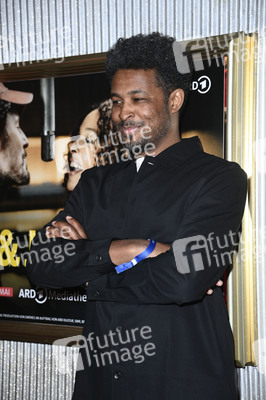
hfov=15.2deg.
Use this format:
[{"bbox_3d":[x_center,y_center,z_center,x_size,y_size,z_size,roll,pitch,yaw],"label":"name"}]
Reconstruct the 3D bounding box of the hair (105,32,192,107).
[{"bbox_3d":[0.038,-0.323,2.480,0.200,0.185,0.235,-3,1,37],"label":"hair"}]

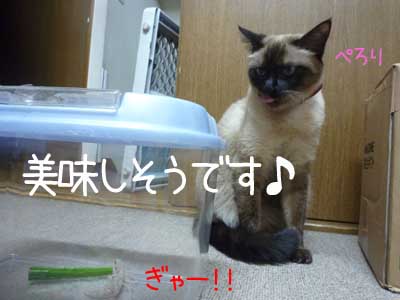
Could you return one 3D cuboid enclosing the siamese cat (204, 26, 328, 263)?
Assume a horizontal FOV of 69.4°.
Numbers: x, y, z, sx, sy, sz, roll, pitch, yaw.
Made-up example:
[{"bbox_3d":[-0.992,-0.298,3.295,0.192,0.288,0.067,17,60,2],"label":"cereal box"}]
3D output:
[{"bbox_3d":[0.115,-0.009,0.610,0.205,0.405,0.280,3,-2,-9],"label":"siamese cat"}]

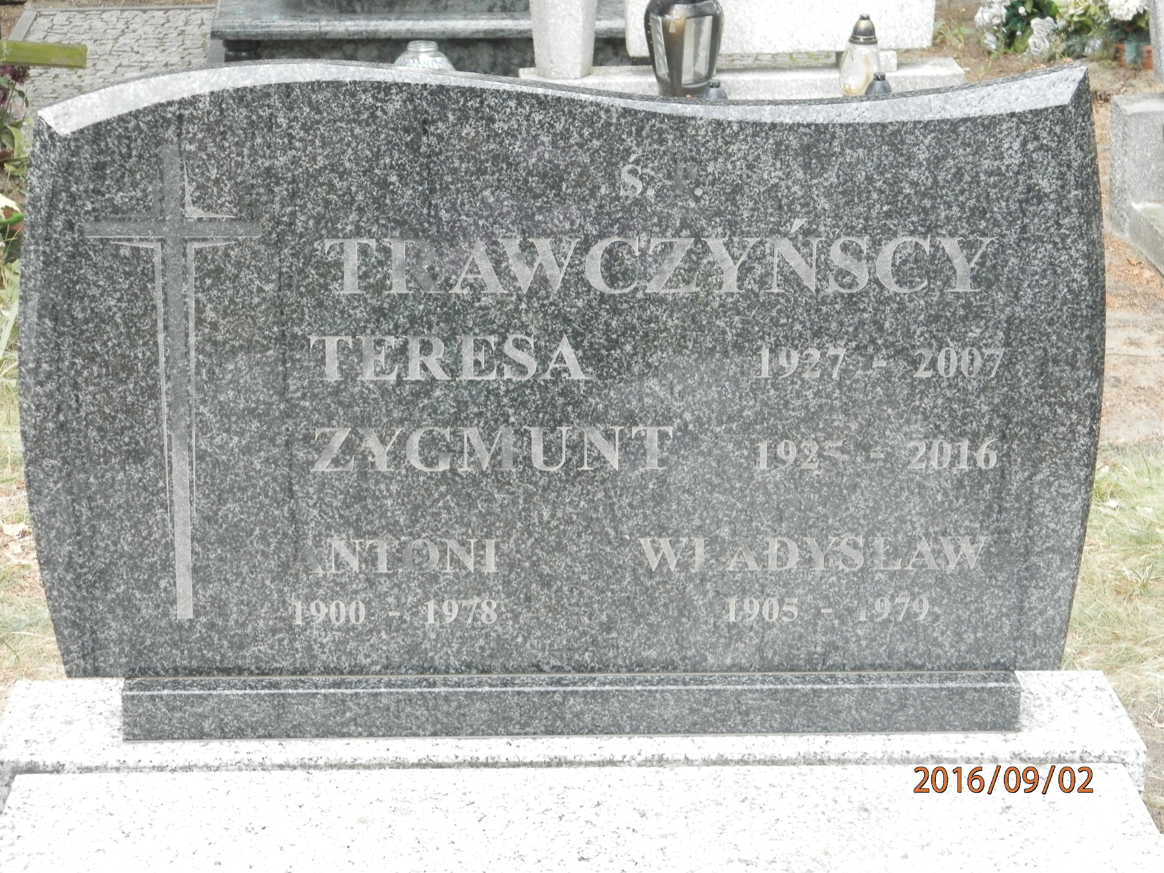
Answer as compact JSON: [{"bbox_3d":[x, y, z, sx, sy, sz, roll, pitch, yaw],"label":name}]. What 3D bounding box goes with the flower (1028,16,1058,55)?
[{"bbox_3d":[1.237,-1.076,7.400,0.081,0.100,0.075,4,18,11],"label":"flower"}]

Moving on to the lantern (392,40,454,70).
[{"bbox_3d":[-0.335,-0.737,5.830,0.145,0.190,0.145,0,18,0],"label":"lantern"}]

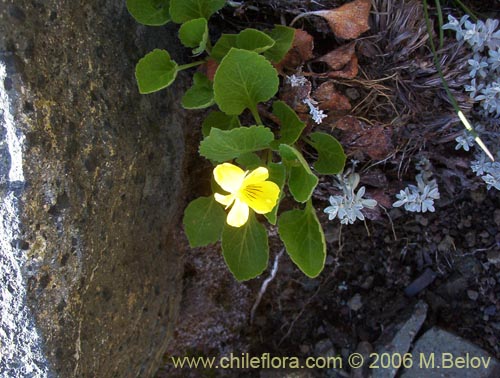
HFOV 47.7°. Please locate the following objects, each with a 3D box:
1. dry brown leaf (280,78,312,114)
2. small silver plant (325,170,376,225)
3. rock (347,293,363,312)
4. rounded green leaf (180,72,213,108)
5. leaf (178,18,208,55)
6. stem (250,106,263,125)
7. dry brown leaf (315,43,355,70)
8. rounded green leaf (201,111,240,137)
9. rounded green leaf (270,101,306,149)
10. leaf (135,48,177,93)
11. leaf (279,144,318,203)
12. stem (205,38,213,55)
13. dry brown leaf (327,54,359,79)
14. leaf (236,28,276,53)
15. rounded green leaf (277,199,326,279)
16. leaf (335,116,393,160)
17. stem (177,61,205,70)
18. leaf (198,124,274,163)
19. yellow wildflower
[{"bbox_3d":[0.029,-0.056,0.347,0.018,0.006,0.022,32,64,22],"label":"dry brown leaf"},{"bbox_3d":[0.060,0.005,0.335,0.030,0.022,0.030,-5,57,-3],"label":"small silver plant"},{"bbox_3d":[0.076,0.082,0.410,0.012,0.010,0.015,0,63,0],"label":"rock"},{"bbox_3d":[-0.034,-0.065,0.375,0.030,0.012,0.025,-32,68,-22],"label":"rounded green leaf"},{"bbox_3d":[-0.034,-0.092,0.340,0.018,0.008,0.022,11,80,11],"label":"leaf"},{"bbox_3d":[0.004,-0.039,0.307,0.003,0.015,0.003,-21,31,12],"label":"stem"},{"bbox_3d":[0.061,-0.095,0.405,0.032,0.015,0.022,-18,71,-10],"label":"dry brown leaf"},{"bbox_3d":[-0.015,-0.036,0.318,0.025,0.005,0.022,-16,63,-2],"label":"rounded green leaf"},{"bbox_3d":[0.026,-0.043,0.375,0.027,0.012,0.031,-6,80,-22],"label":"rounded green leaf"},{"bbox_3d":[-0.060,-0.074,0.360,0.031,0.009,0.028,-35,79,-15],"label":"leaf"},{"bbox_3d":[0.031,-0.010,0.360,0.023,0.014,0.039,-19,102,-8],"label":"leaf"},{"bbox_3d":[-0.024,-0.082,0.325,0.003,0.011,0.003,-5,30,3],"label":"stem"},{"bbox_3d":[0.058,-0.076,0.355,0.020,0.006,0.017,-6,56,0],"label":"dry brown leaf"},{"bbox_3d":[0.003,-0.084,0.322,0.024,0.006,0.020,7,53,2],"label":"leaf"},{"bbox_3d":[0.029,0.028,0.312,0.025,0.009,0.044,-9,79,-8],"label":"rounded green leaf"},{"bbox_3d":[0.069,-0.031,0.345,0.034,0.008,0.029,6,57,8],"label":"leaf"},{"bbox_3d":[-0.036,-0.074,0.338,0.018,0.002,0.002,-18,85,-6],"label":"stem"},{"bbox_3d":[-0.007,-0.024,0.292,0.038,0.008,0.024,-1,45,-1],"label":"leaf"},{"bbox_3d":[-0.002,0.003,0.295,0.035,0.017,0.033,-1,96,-15],"label":"yellow wildflower"}]

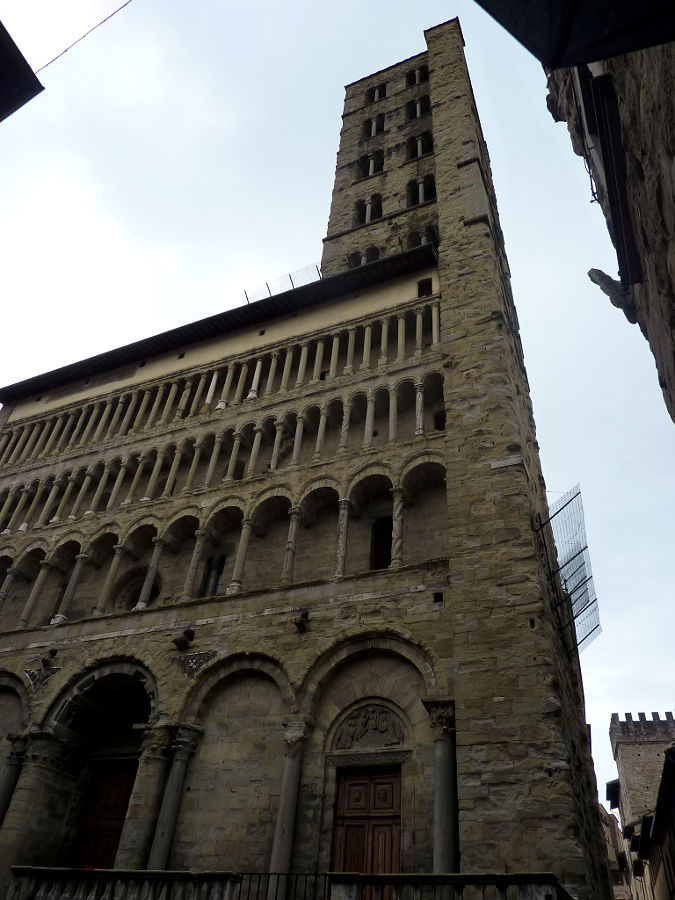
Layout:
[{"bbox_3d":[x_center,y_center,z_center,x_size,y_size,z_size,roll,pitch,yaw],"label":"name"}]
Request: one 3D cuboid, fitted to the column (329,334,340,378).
[{"bbox_3d":[-0.128,-4.250,29.385,0.350,2.590,0.350,3,-40,3],"label":"column"}]

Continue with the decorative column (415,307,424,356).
[{"bbox_3d":[3.219,-4.675,25.432,0.330,2.915,0.330,3,-42,3],"label":"decorative column"}]

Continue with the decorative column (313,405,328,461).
[{"bbox_3d":[-0.612,-0.618,23.763,0.330,2.721,0.330,3,-42,3],"label":"decorative column"}]

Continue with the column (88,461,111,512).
[{"bbox_3d":[-9.978,1.581,27.251,0.360,2.706,0.360,-13,-46,20],"label":"column"}]

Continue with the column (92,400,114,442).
[{"bbox_3d":[-11.772,-1.466,32.730,0.350,2.811,0.350,-13,-44,21],"label":"column"}]

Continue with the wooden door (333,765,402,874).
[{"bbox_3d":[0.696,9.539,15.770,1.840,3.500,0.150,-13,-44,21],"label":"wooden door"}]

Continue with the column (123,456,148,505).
[{"bbox_3d":[-9.228,1.371,29.740,0.420,2.570,0.420,-13,-43,21],"label":"column"}]

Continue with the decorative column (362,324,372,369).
[{"bbox_3d":[1.232,-4.180,26.144,0.330,2.691,0.330,3,-42,3],"label":"decorative column"}]

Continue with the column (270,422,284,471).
[{"bbox_3d":[-2.437,-0.193,25.970,0.390,2.570,0.390,-13,-44,20],"label":"column"}]

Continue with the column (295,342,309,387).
[{"bbox_3d":[-1.468,-3.554,27.046,0.320,2.601,0.320,3,-41,3],"label":"column"}]

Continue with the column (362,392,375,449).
[{"bbox_3d":[1.242,-1.248,25.875,0.370,2.760,0.370,-13,-43,21],"label":"column"}]

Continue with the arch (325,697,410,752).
[{"bbox_3d":[0.859,7.327,17.426,2.433,1.391,0.350,-13,-44,21],"label":"arch"}]

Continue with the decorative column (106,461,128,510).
[{"bbox_3d":[-9.736,1.497,28.735,0.390,2.873,0.390,-13,-44,20],"label":"decorative column"}]

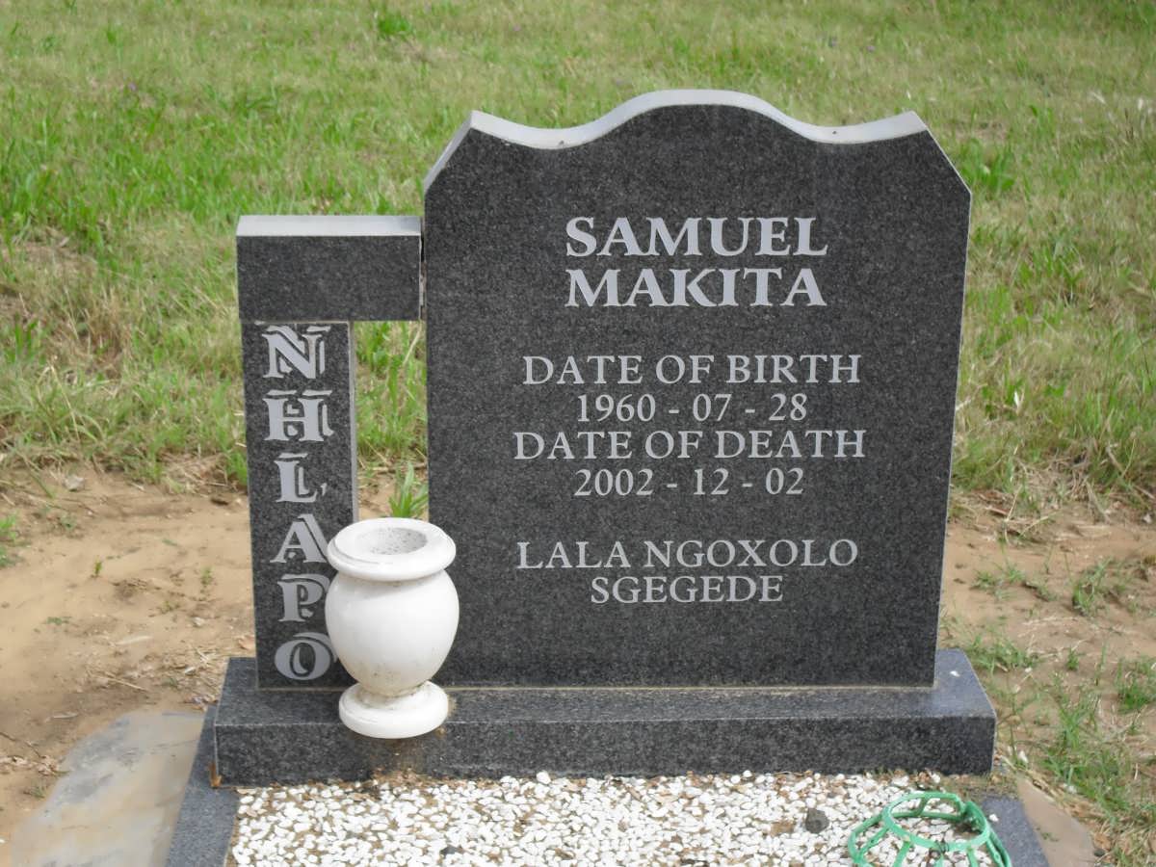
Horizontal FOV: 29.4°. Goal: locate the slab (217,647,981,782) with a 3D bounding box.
[{"bbox_3d":[0.031,0.340,2.660,0.909,0.079,0.177,0,21,-3],"label":"slab"}]

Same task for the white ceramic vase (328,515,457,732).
[{"bbox_3d":[-0.213,0.226,2.533,0.154,0.219,0.154,0,21,-3],"label":"white ceramic vase"}]

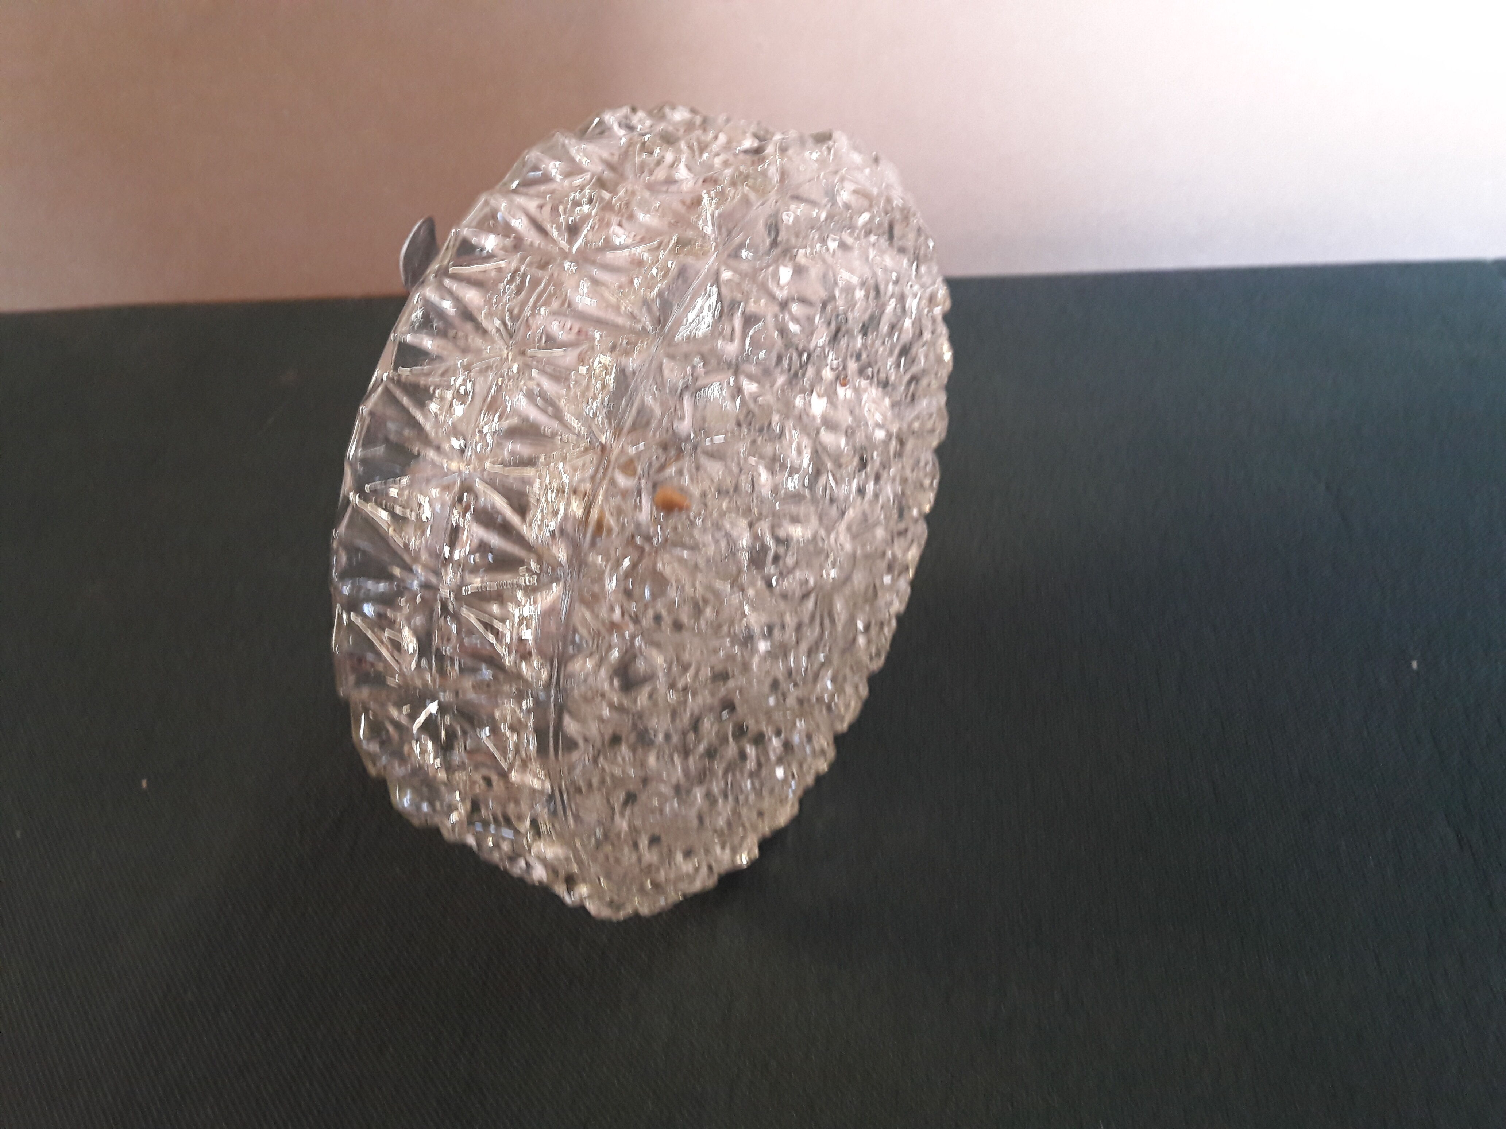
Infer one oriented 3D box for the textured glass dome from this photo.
[{"bbox_3d":[-0.013,-0.011,0.312,0.076,0.195,0.195,19,47,24],"label":"textured glass dome"}]

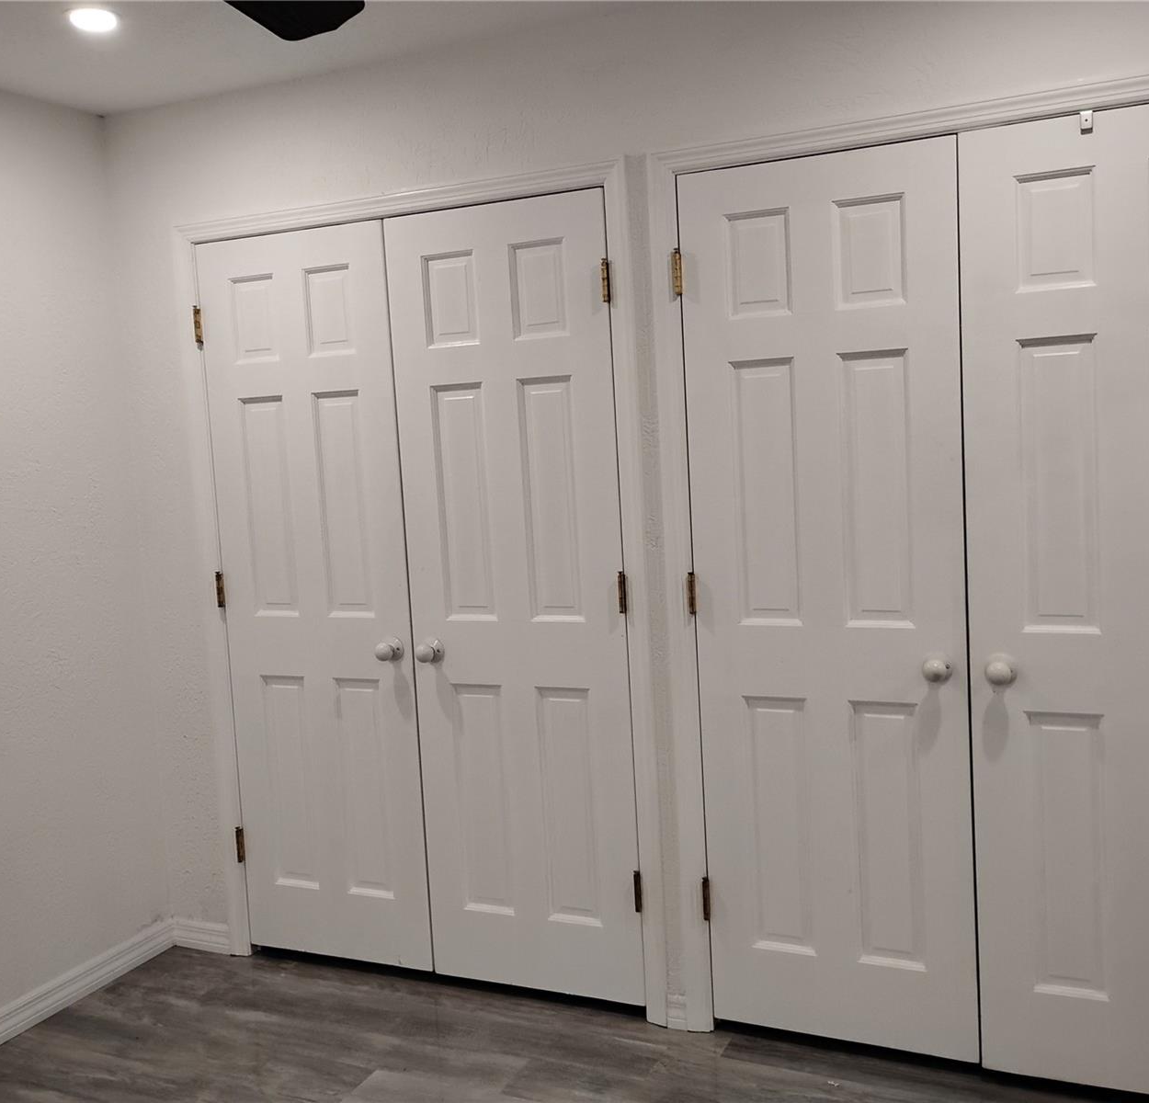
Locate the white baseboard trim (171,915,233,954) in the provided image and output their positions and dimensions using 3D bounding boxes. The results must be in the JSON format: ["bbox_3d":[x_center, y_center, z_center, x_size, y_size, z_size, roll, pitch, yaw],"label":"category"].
[{"bbox_3d":[-1.105,1.137,3.527,0.214,0.095,0.016,-1,6,25],"label":"white baseboard trim"}]

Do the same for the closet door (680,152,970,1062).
[{"bbox_3d":[0.571,0.137,2.673,0.607,1.995,0.041,-1,6,25],"label":"closet door"}]

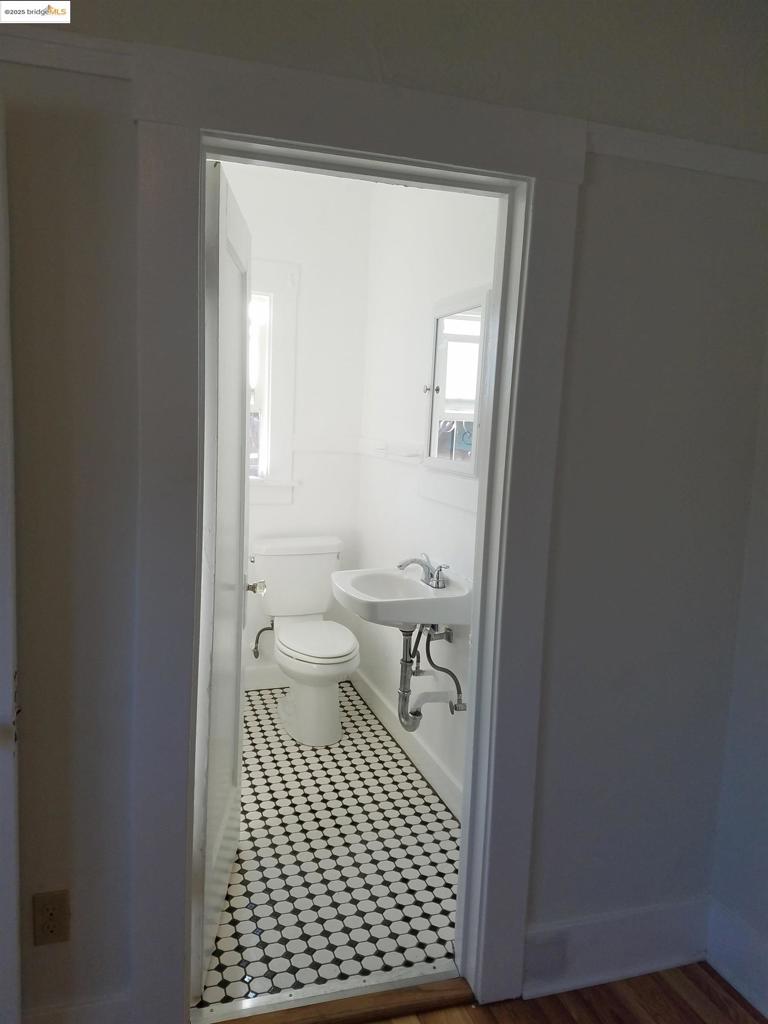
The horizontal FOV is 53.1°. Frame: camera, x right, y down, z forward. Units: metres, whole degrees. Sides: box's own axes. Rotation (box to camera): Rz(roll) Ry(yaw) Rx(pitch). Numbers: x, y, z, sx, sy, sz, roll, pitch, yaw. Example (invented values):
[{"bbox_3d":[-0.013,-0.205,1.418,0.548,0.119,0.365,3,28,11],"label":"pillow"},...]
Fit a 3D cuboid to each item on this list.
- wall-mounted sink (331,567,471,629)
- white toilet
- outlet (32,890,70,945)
[{"bbox_3d":[0.038,0.315,2.825,0.393,0.180,0.480,-1,8,-19],"label":"wall-mounted sink"},{"bbox_3d":[-0.358,0.576,3.528,0.440,0.792,0.750,-1,8,-19],"label":"white toilet"},{"bbox_3d":[-0.674,0.823,1.558,0.071,0.115,0.008,0,8,-18],"label":"outlet"}]

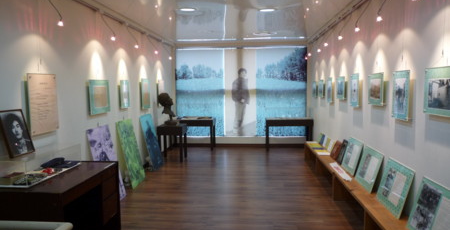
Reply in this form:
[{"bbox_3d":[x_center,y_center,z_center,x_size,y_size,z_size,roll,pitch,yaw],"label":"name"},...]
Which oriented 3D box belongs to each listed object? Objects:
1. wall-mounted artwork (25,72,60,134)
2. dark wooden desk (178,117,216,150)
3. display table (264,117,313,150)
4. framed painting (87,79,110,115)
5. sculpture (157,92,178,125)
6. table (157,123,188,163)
[{"bbox_3d":[-1.750,-0.108,3.123,0.031,0.564,0.417,0,5,5],"label":"wall-mounted artwork"},{"bbox_3d":[-0.790,0.473,8.075,1.070,0.744,0.465,0,5,5],"label":"dark wooden desk"},{"bbox_3d":[1.539,0.458,7.853,1.085,0.744,0.465,0,5,5],"label":"display table"},{"bbox_3d":[-1.636,-0.237,4.245,0.031,0.428,0.527,0,5,5],"label":"framed painting"},{"bbox_3d":[-1.183,-0.118,6.855,0.403,0.679,0.279,0,5,5],"label":"sculpture"},{"bbox_3d":[-1.104,0.586,6.904,0.527,0.736,0.450,0,5,5],"label":"table"}]

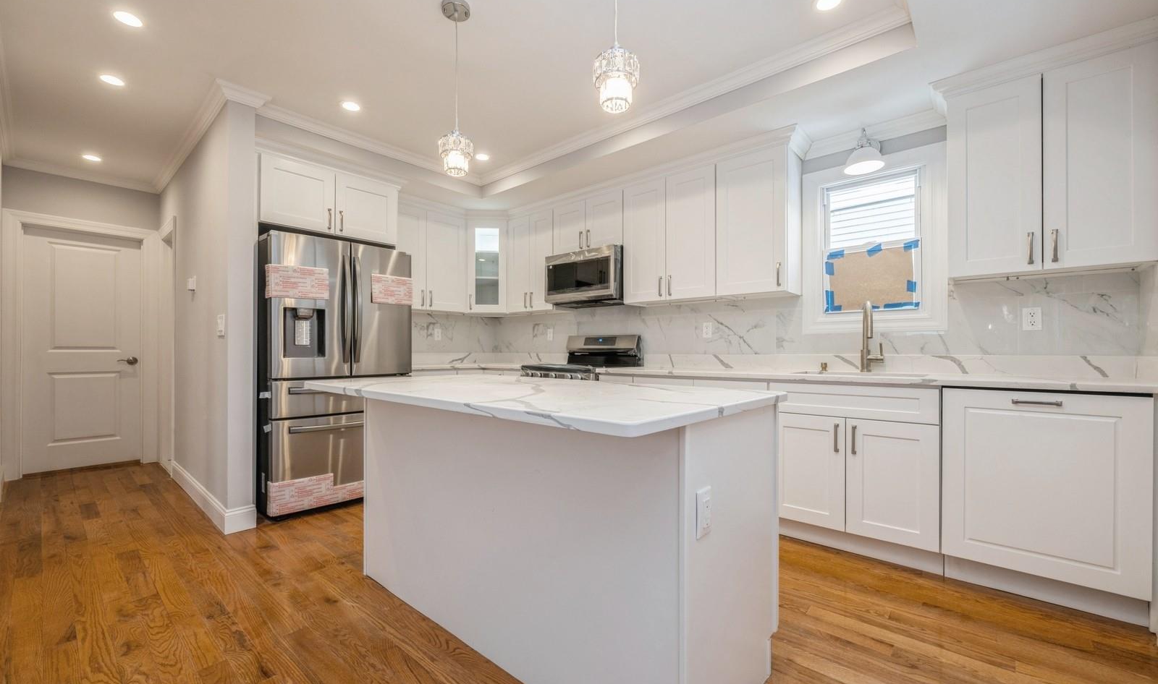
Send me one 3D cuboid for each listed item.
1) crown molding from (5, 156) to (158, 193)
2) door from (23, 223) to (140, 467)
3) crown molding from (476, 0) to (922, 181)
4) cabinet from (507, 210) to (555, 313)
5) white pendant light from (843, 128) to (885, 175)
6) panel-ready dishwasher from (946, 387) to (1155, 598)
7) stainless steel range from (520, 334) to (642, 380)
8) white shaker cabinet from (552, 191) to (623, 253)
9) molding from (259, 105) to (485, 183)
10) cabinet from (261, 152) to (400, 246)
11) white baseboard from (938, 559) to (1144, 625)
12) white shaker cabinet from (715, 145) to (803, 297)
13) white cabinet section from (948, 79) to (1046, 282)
[{"bbox_3d":[-4.201,-1.413,3.852,0.074,0.074,0.904,-1,-1,40],"label":"crown molding"},{"bbox_3d":[-4.397,0.097,4.012,0.040,2.030,0.722,0,-1,41],"label":"door"},{"bbox_3d":[0.277,-1.429,2.948,3.065,0.072,0.072,-1,-1,40],"label":"crown molding"},{"bbox_3d":[-0.363,-0.744,4.352,0.613,0.904,0.337,-1,-1,40],"label":"cabinet"},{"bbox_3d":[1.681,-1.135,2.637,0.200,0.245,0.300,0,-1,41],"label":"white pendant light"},{"bbox_3d":[2.060,0.593,2.058,0.601,0.768,0.610,-1,-1,41],"label":"panel-ready dishwasher"},{"bbox_3d":[0.033,0.527,3.744,0.764,1.166,0.693,-1,-1,40],"label":"stainless steel range"},{"bbox_3d":[0.166,-0.978,3.909,0.761,0.442,0.337,-1,-1,40],"label":"white shaker cabinet"},{"bbox_3d":[-1.383,-1.420,3.316,0.072,0.072,1.648,-1,-1,40],"label":"molding"},{"bbox_3d":[-1.967,-0.994,3.435,0.610,0.445,0.915,0,-1,41],"label":"cabinet"},{"bbox_3d":[1.938,1.040,1.909,0.606,0.102,0.022,0,-1,41],"label":"white baseboard"},{"bbox_3d":[1.204,-0.759,3.035,0.459,0.904,0.337,-1,-1,40],"label":"white shaker cabinet"},{"bbox_3d":[2.086,-0.773,2.279,0.333,0.900,0.337,0,-1,41],"label":"white cabinet section"}]

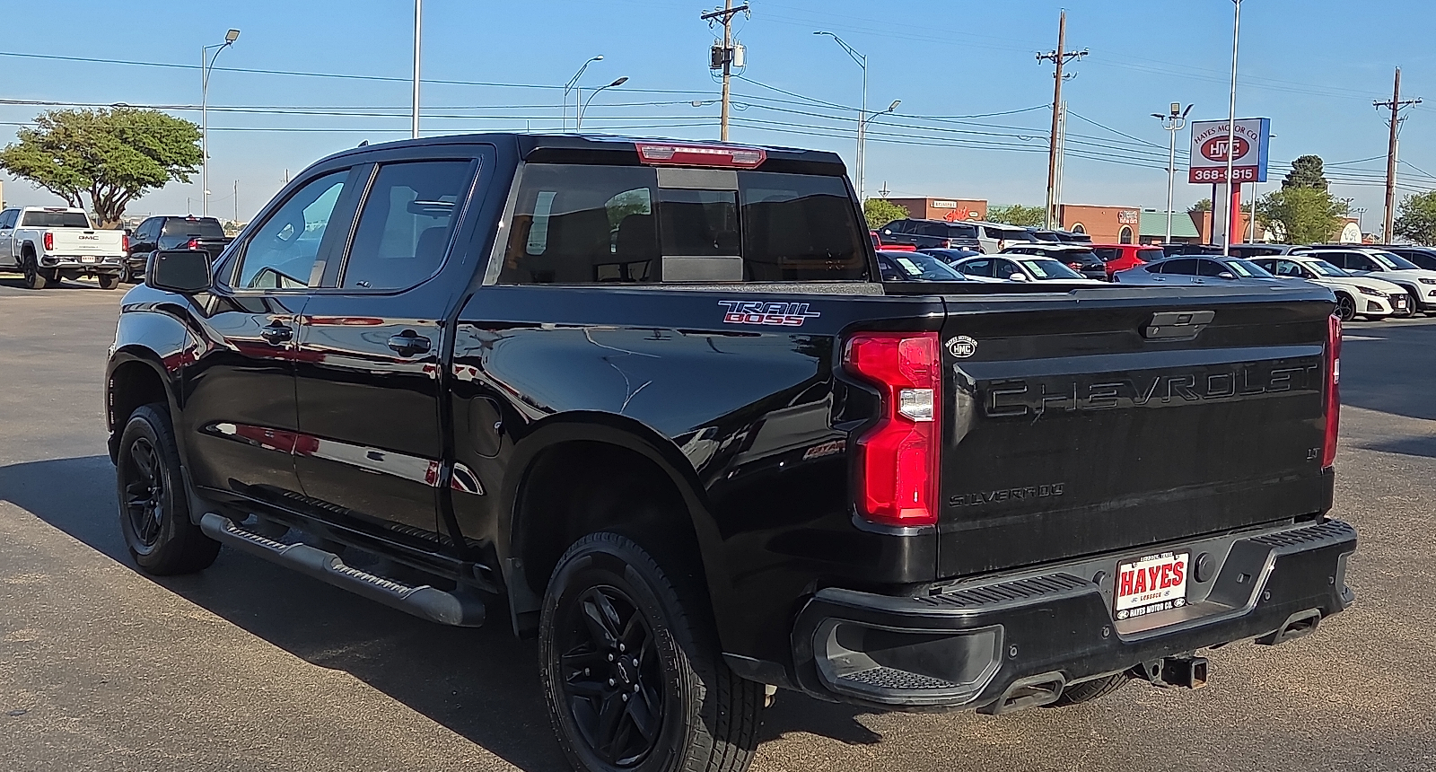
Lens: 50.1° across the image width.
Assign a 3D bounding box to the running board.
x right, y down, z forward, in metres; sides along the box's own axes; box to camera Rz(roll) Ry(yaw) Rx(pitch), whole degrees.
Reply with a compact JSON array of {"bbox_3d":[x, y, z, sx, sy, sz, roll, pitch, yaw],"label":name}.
[{"bbox_3d":[-1.452,0.637,5.646,0.160,0.105,2.111,-3,5,-39],"label":"running board"}]

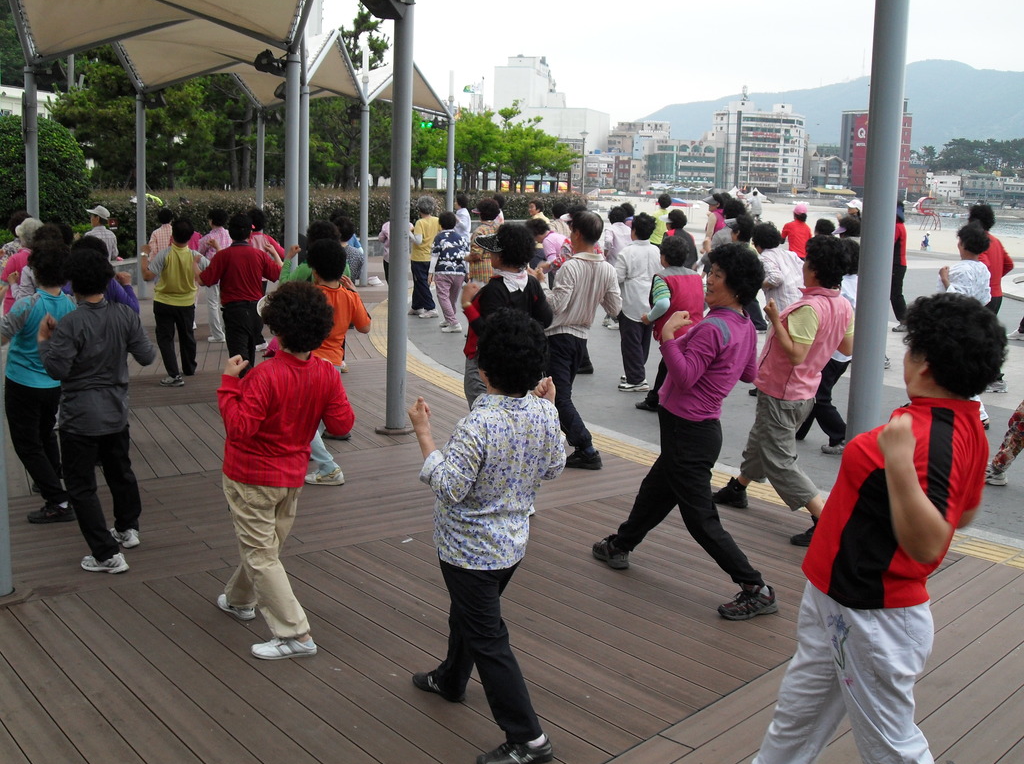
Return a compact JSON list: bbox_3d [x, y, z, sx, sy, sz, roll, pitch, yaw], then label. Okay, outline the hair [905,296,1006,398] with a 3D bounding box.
[{"bbox_3d":[1.169,-0.099,3.120,0.240,0.270,0.255,-5,12,-32],"label":"hair"}]

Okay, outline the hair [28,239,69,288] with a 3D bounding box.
[{"bbox_3d":[-2.443,-0.626,6.250,0.235,0.275,0.245,-2,10,-20],"label":"hair"}]

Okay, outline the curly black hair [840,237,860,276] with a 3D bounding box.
[{"bbox_3d":[2.253,-0.838,7.900,0.230,0.265,0.250,-6,12,-34],"label":"curly black hair"}]

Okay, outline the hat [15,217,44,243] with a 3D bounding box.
[{"bbox_3d":[-4.055,-1.265,9.944,0.260,0.230,0.250,8,12,34],"label":"hat"}]

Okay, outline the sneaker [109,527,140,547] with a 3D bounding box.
[{"bbox_3d":[-2.051,0.792,6.225,0.095,0.105,0.250,-9,14,-44],"label":"sneaker"}]

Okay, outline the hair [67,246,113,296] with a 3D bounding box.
[{"bbox_3d":[-1.968,-0.522,5.537,0.220,0.245,0.235,-1,10,-11],"label":"hair"}]

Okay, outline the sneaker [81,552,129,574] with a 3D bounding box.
[{"bbox_3d":[-1.901,0.847,5.520,0.245,0.105,0.095,4,10,16],"label":"sneaker"}]

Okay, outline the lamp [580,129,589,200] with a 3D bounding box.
[{"bbox_3d":[3.858,-11.210,64.013,0.500,4.690,0.500,1,10,0],"label":"lamp"}]

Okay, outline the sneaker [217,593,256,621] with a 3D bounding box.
[{"bbox_3d":[-1.176,0.958,5.050,0.250,0.100,0.095,9,12,39],"label":"sneaker"}]

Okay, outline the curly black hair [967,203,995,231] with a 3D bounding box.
[{"bbox_3d":[3.939,-1.387,9.950,0.225,0.245,0.240,-3,10,-20],"label":"curly black hair"}]

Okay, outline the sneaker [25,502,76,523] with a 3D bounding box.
[{"bbox_3d":[-2.503,0.713,6.422,0.260,0.105,0.097,1,10,-4],"label":"sneaker"}]

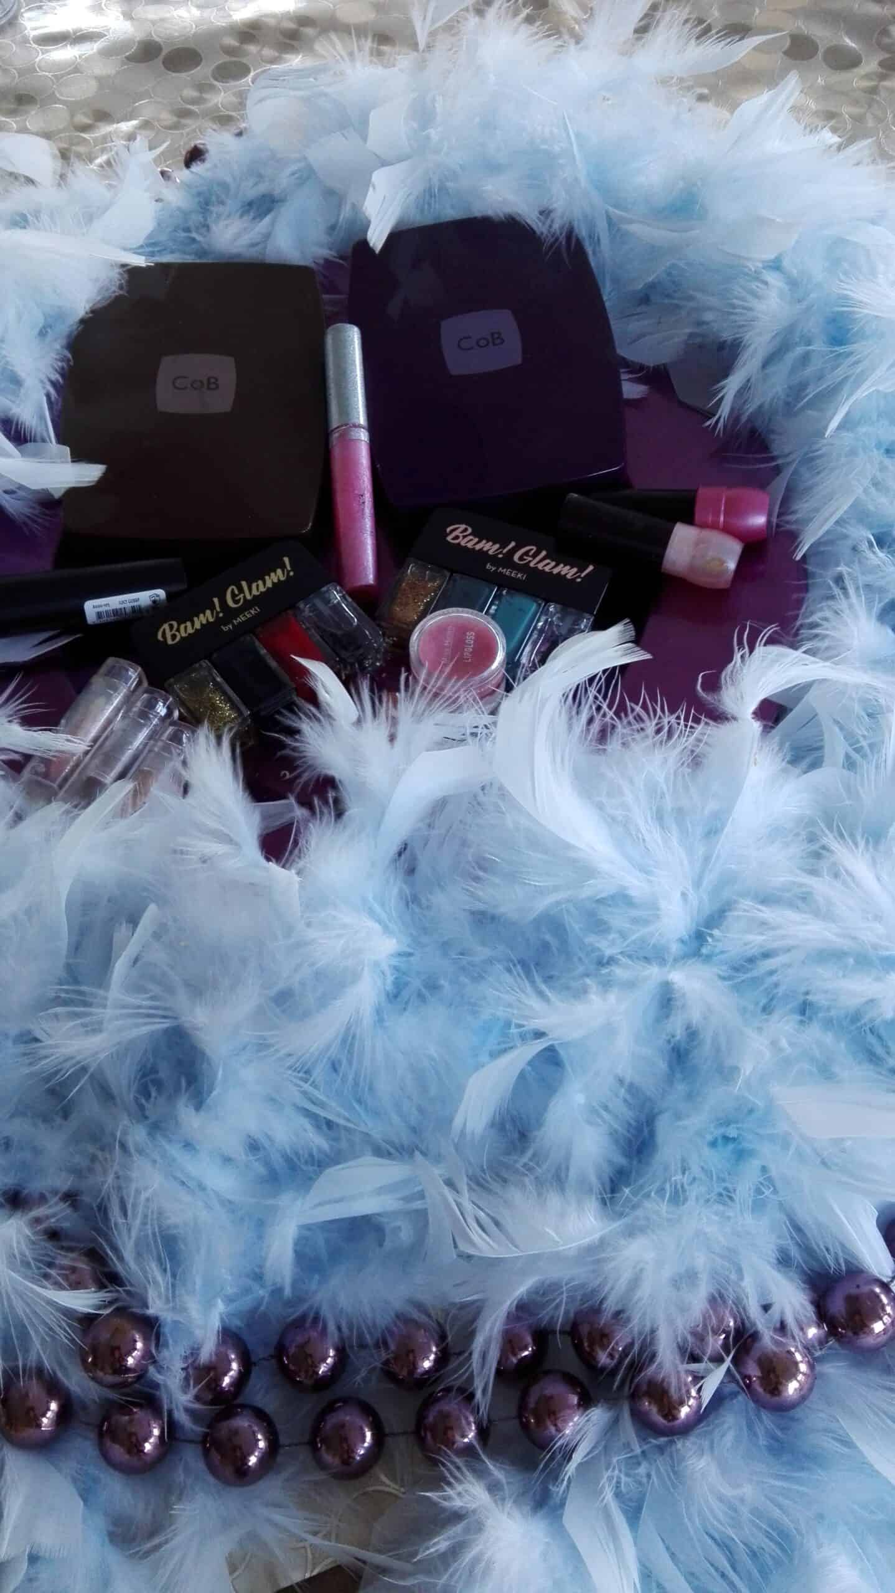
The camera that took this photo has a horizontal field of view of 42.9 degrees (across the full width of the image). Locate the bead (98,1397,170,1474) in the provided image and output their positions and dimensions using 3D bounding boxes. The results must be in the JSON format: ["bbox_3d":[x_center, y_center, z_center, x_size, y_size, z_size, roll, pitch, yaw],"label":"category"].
[{"bbox_3d":[-0.083,0.168,0.300,0.019,0.019,0.019,0,63,0],"label":"bead"}]

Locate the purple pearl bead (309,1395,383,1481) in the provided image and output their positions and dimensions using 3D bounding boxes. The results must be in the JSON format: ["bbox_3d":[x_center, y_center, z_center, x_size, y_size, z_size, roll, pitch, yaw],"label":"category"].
[{"bbox_3d":[-0.026,0.165,0.294,0.019,0.019,0.019,0,63,0],"label":"purple pearl bead"}]

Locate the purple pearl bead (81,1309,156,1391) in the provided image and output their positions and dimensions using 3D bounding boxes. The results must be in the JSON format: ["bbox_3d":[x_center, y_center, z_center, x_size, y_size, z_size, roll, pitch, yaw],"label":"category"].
[{"bbox_3d":[-0.085,0.142,0.294,0.019,0.019,0.019,0,63,0],"label":"purple pearl bead"}]

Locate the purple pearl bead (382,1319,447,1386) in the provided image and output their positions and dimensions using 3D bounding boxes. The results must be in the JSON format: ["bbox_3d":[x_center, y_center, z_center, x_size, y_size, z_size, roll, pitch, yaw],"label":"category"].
[{"bbox_3d":[-0.009,0.152,0.311,0.019,0.019,0.019,0,63,0],"label":"purple pearl bead"}]

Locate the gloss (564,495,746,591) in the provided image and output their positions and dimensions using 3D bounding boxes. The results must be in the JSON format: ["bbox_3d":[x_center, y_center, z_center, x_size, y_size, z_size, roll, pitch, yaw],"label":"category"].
[{"bbox_3d":[0.075,-0.094,0.420,0.065,0.018,0.018,17,64,6],"label":"gloss"}]

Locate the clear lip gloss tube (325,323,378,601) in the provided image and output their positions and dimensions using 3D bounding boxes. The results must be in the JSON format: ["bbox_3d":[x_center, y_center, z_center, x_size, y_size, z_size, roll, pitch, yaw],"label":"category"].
[{"bbox_3d":[-0.037,-0.130,0.440,0.015,0.015,0.127,-4,65,-2],"label":"clear lip gloss tube"}]

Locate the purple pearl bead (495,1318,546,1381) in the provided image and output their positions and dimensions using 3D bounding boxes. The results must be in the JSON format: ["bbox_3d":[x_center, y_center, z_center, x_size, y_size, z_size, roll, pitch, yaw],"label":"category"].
[{"bbox_3d":[0.018,0.146,0.305,0.019,0.019,0.019,0,63,0],"label":"purple pearl bead"}]

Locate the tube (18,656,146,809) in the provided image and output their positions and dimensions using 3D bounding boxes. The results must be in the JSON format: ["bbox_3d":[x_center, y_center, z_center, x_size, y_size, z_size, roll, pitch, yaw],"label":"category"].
[{"bbox_3d":[-0.126,-0.017,0.384,0.015,0.015,0.067,25,65,12],"label":"tube"}]

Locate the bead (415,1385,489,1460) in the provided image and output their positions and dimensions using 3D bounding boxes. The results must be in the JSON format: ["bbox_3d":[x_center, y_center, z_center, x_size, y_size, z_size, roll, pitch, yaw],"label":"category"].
[{"bbox_3d":[0.001,0.165,0.300,0.019,0.019,0.019,0,63,0],"label":"bead"}]

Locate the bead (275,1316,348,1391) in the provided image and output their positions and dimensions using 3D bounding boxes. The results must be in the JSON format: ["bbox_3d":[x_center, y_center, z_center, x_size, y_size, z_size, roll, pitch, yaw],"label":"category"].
[{"bbox_3d":[-0.036,0.149,0.305,0.019,0.019,0.019,0,63,0],"label":"bead"}]

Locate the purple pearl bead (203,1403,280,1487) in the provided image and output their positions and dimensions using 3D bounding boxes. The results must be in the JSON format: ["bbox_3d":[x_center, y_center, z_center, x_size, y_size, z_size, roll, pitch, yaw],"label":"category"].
[{"bbox_3d":[-0.052,0.165,0.290,0.019,0.019,0.019,0,63,0],"label":"purple pearl bead"}]

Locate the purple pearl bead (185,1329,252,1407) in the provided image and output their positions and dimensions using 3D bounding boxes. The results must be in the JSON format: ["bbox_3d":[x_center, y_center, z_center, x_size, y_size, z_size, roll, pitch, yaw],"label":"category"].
[{"bbox_3d":[-0.061,0.151,0.302,0.019,0.019,0.019,0,63,0],"label":"purple pearl bead"}]

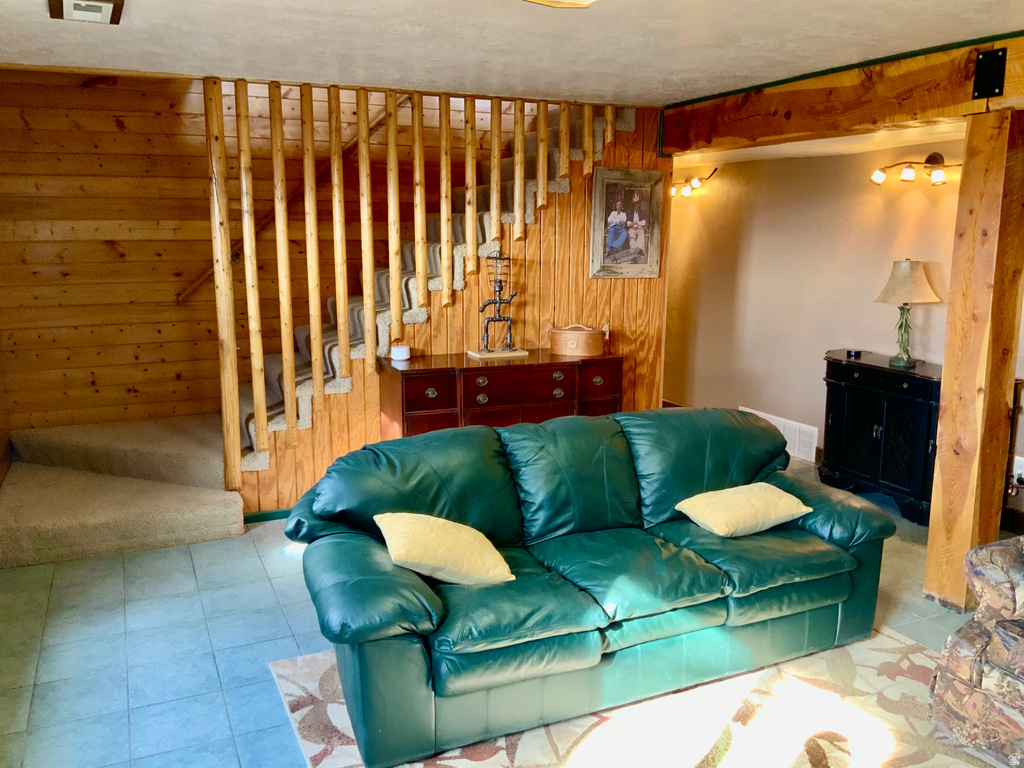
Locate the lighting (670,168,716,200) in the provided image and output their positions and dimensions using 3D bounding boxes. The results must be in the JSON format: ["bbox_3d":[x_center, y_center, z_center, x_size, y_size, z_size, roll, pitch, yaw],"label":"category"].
[{"bbox_3d":[1.441,-1.687,7.130,0.182,0.192,0.768,-4,11,-24],"label":"lighting"}]

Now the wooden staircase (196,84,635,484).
[{"bbox_3d":[-0.453,-0.558,4.989,2.404,2.182,0.101,-4,11,-24],"label":"wooden staircase"}]

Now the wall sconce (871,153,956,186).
[{"bbox_3d":[2.413,-1.262,5.029,0.182,0.192,0.727,-4,11,-24],"label":"wall sconce"}]

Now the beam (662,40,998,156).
[{"bbox_3d":[1.535,-1.432,4.508,0.202,0.293,2.293,-4,11,-24],"label":"beam"}]

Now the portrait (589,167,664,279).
[{"bbox_3d":[0.747,-1.018,5.474,0.515,0.679,0.040,-4,11,-24],"label":"portrait"}]

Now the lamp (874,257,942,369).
[{"bbox_3d":[2.347,-0.422,5.087,0.267,0.633,0.267,-4,11,-24],"label":"lamp"}]

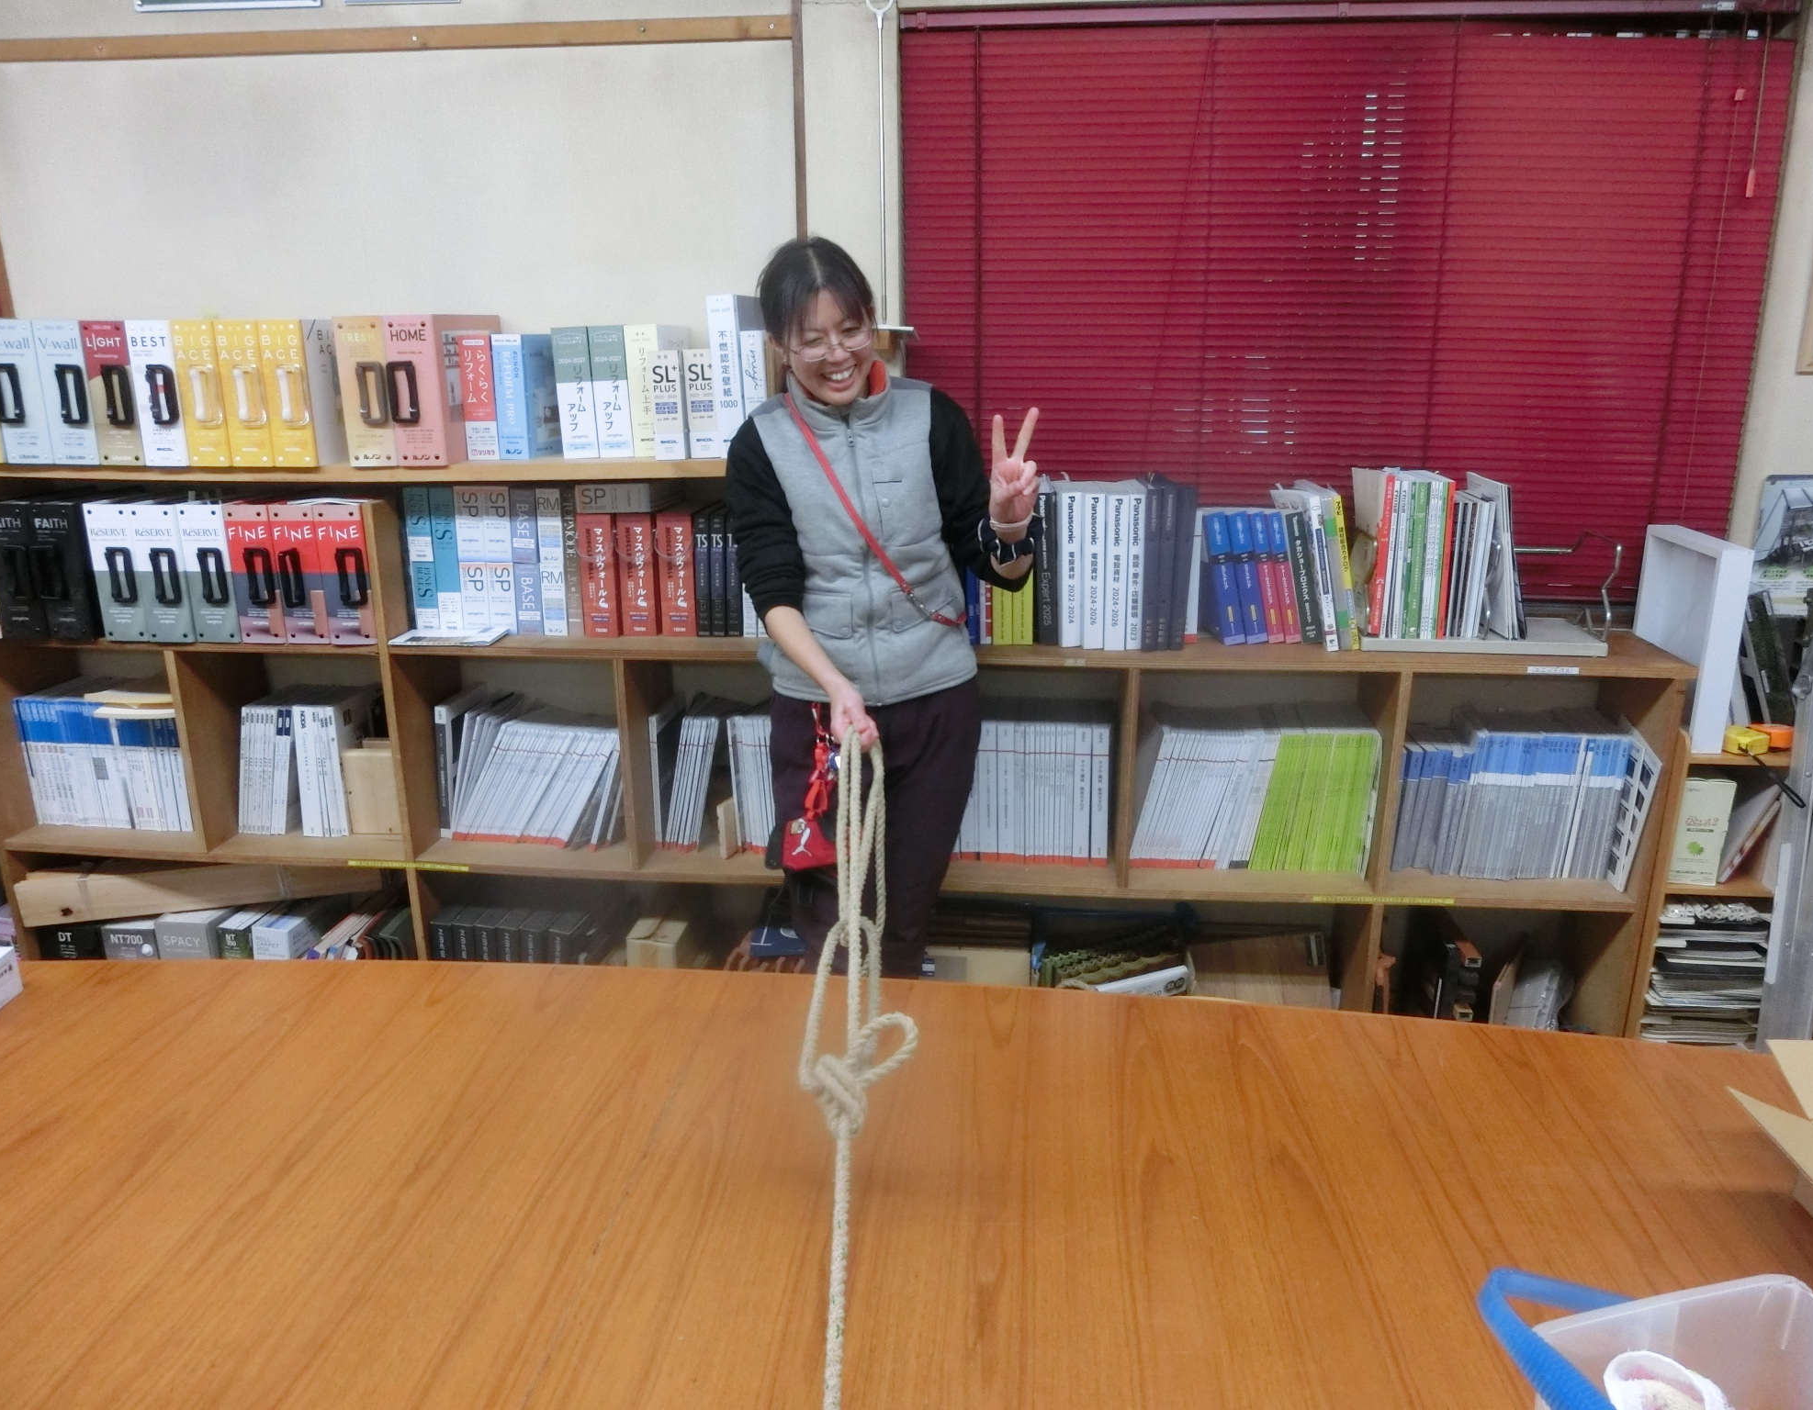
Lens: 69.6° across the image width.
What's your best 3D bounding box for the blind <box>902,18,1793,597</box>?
[{"bbox_3d":[0.812,-0.765,2.575,1.645,1.088,0.040,2,16,6],"label":"blind"}]

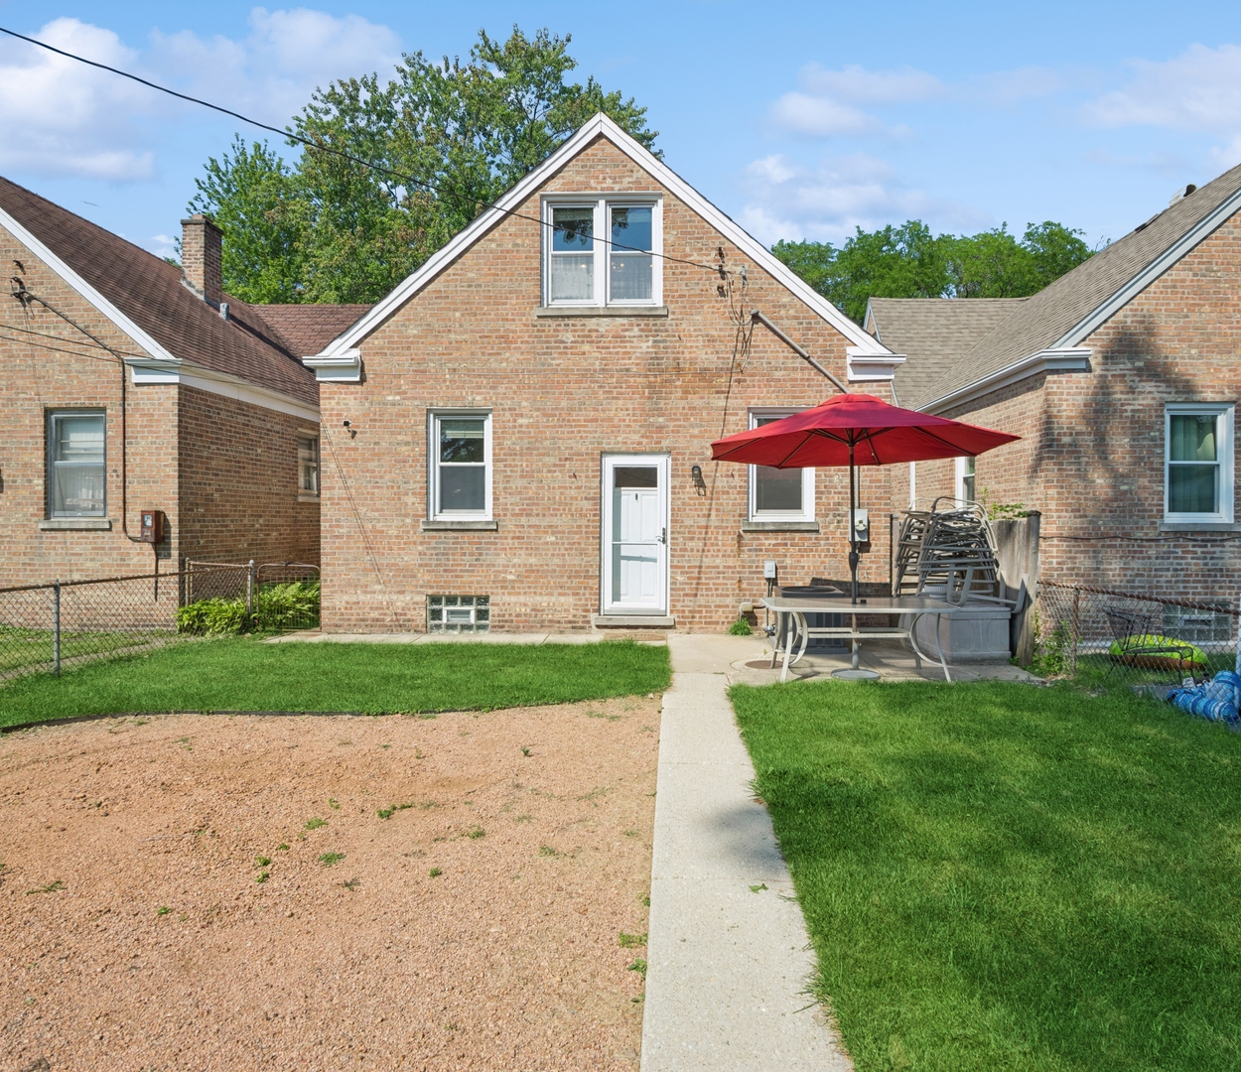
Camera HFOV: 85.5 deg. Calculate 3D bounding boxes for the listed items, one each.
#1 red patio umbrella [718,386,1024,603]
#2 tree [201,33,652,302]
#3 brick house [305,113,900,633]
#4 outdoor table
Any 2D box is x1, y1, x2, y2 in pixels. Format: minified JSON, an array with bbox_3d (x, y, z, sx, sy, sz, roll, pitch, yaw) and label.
[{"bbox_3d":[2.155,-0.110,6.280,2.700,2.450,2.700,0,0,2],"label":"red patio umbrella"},{"bbox_3d":[-7.200,-8.500,24.500,16.500,19.600,15.500,0,0,2],"label":"tree"},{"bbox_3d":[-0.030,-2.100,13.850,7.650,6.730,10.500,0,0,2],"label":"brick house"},{"bbox_3d":[2.180,0.980,6.280,1.730,0.690,1.050,0,0,2],"label":"outdoor table"}]

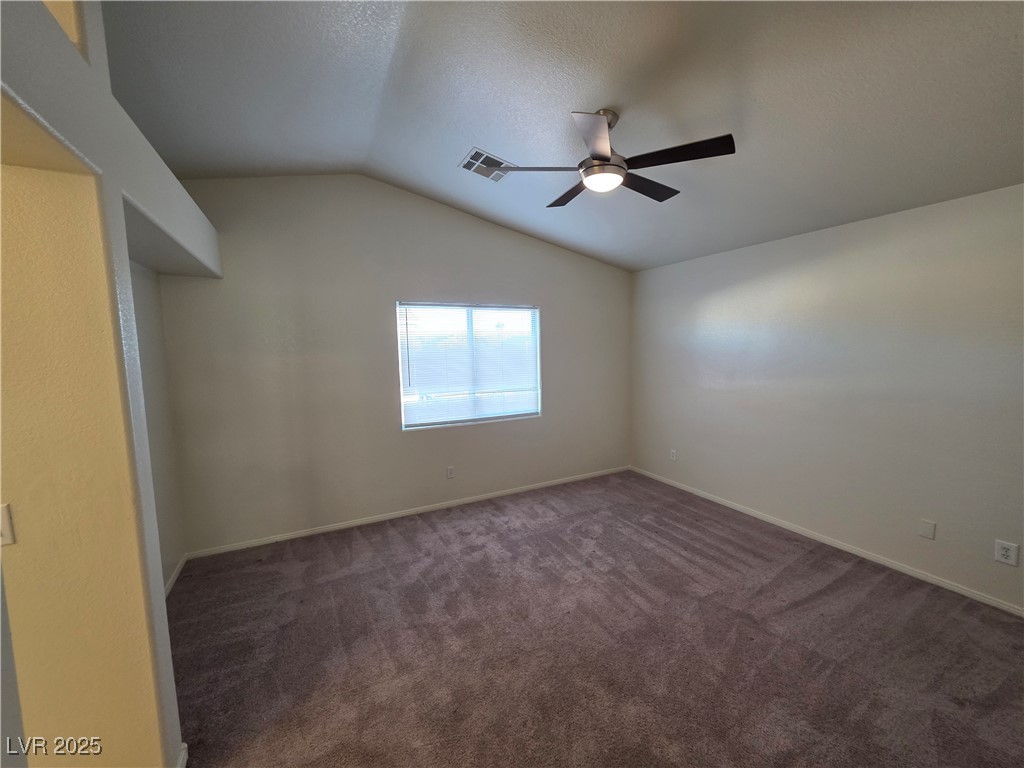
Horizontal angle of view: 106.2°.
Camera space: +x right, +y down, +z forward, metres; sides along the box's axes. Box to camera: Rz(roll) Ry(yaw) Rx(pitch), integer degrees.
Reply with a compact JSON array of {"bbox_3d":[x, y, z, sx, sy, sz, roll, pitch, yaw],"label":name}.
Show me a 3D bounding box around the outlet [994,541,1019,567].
[{"bbox_3d":[2.890,0.990,2.246,0.008,0.120,0.076,-3,6,-28],"label":"outlet"}]

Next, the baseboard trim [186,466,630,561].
[{"bbox_3d":[-0.445,1.184,3.862,4.410,0.066,0.014,-3,6,-28],"label":"baseboard trim"}]

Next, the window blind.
[{"bbox_3d":[-0.357,-0.188,3.800,1.470,1.140,0.050,-3,6,-28],"label":"window blind"}]

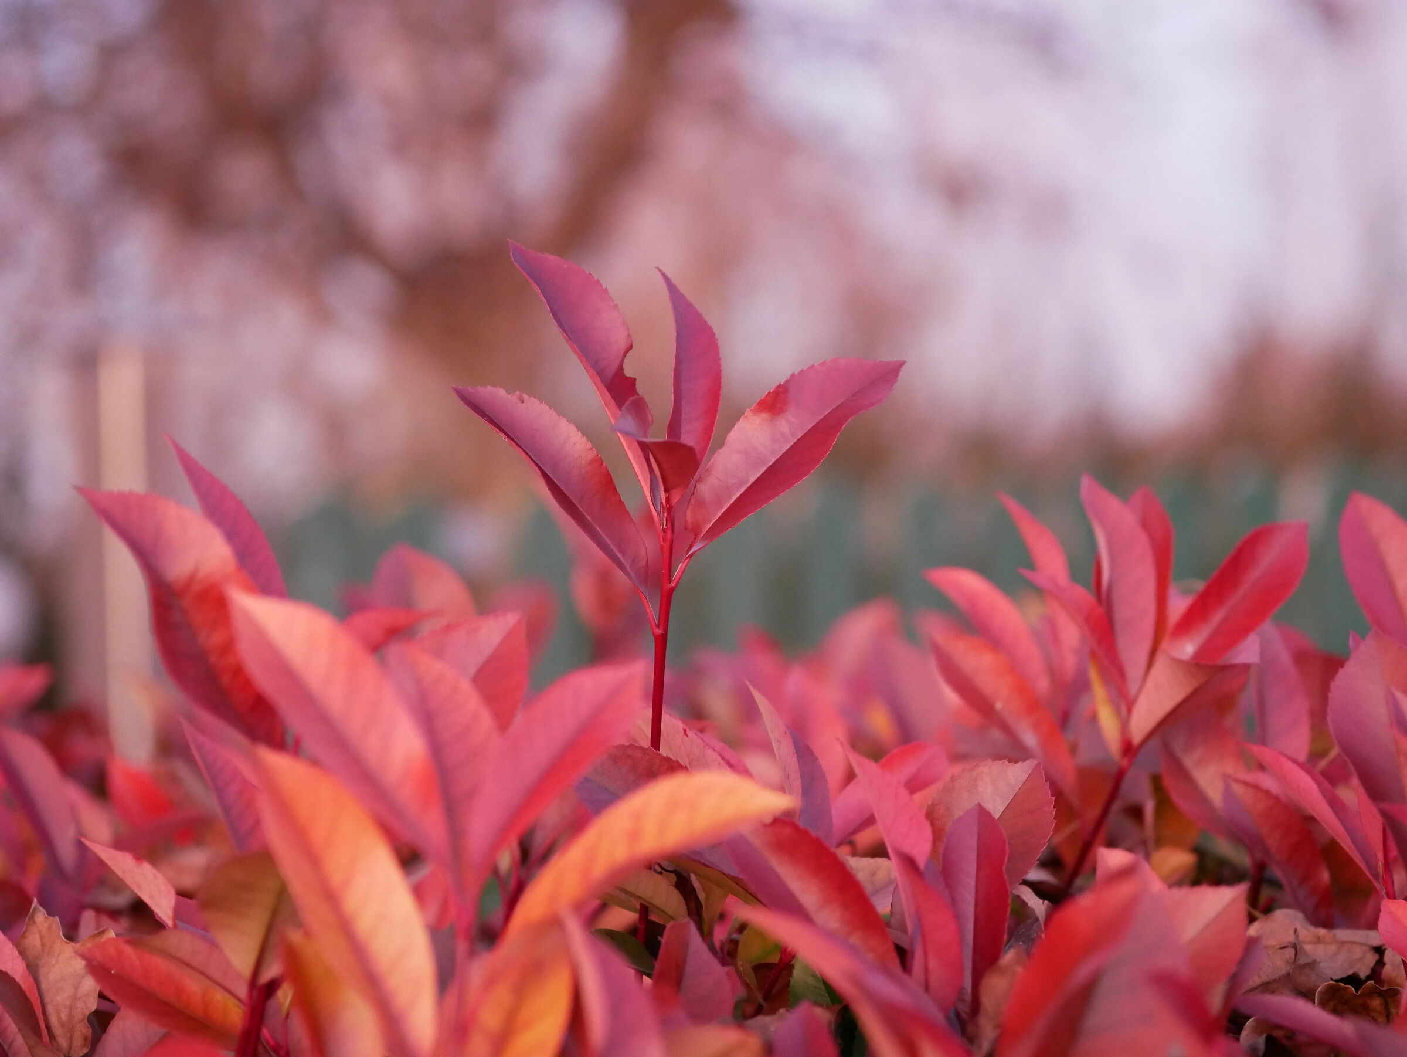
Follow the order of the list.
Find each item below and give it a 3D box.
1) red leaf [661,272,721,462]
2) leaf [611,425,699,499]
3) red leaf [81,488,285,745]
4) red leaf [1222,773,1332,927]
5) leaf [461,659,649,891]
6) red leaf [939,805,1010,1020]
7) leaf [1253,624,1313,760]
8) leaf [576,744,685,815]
[{"bbox_3d":[-0.004,-0.039,1.300,0.017,0.062,0.016,-4,-14,-13],"label":"red leaf"},{"bbox_3d":[-0.012,-0.016,1.185,0.020,0.020,0.014,-17,30,-9],"label":"leaf"},{"bbox_3d":[-0.135,0.022,1.260,0.028,0.083,0.018,-42,8,-30],"label":"red leaf"},{"bbox_3d":[0.164,0.092,1.390,0.020,0.053,0.015,-37,6,-25],"label":"red leaf"},{"bbox_3d":[-0.033,0.055,1.080,0.021,0.064,0.013,33,-10,27],"label":"leaf"},{"bbox_3d":[0.069,0.098,1.240,0.017,0.055,0.013,1,-7,-6],"label":"red leaf"},{"bbox_3d":[0.160,0.046,1.350,0.018,0.042,0.011,-9,-9,11],"label":"leaf"},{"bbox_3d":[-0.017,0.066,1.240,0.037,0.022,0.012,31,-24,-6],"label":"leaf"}]

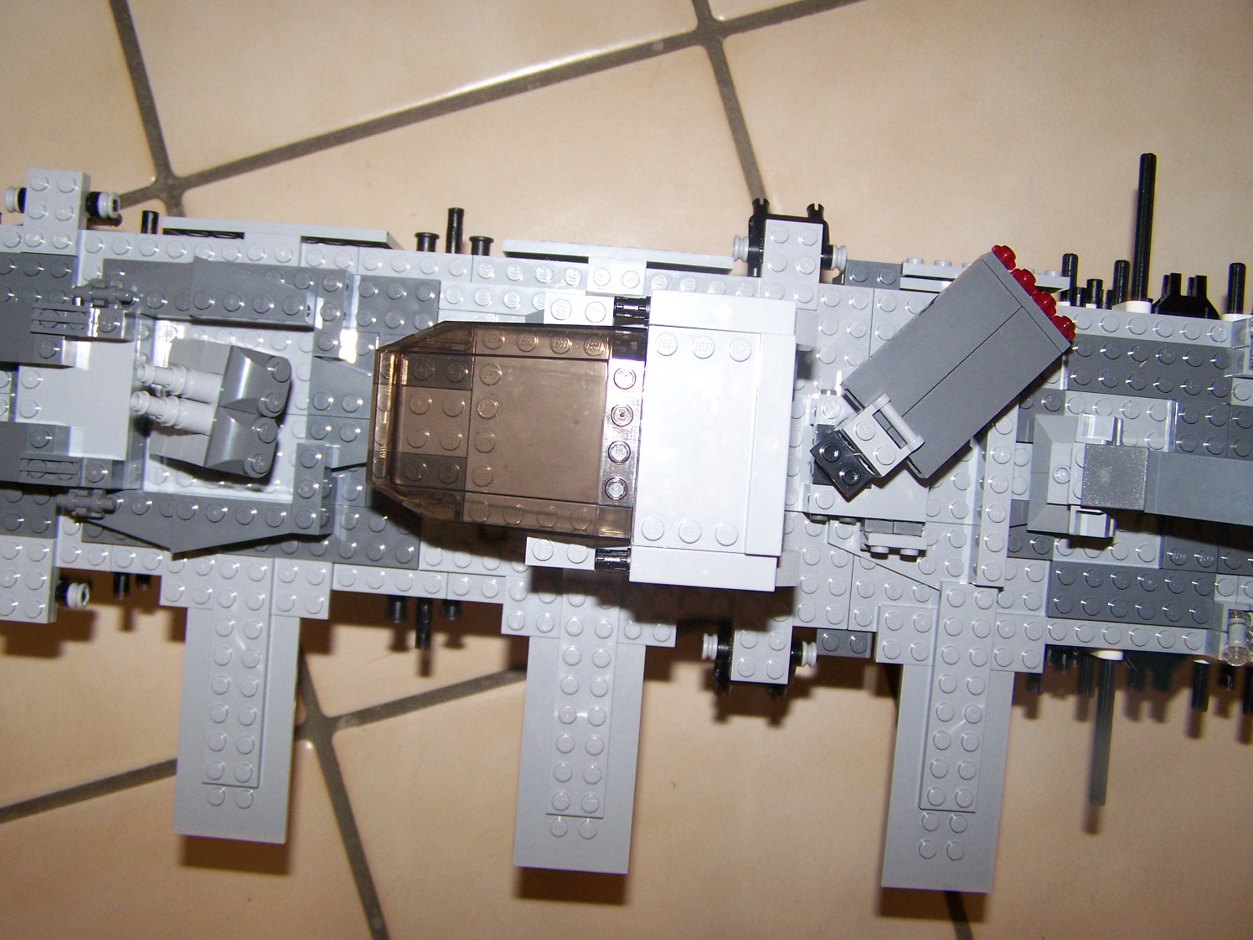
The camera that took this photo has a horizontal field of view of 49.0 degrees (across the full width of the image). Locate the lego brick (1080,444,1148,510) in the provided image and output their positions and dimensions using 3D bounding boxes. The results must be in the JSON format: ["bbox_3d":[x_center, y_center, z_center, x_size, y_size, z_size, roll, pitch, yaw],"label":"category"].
[{"bbox_3d":[0.123,0.002,0.352,0.017,0.009,0.016,4,91,1],"label":"lego brick"}]

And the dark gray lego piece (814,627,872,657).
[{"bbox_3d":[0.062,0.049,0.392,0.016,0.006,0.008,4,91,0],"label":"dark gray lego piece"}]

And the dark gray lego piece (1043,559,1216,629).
[{"bbox_3d":[0.142,0.035,0.387,0.048,0.005,0.016,4,91,0],"label":"dark gray lego piece"}]

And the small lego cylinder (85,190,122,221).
[{"bbox_3d":[-0.149,-0.075,0.391,0.009,0.007,0.007,4,91,0],"label":"small lego cylinder"}]

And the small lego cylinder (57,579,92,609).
[{"bbox_3d":[-0.161,0.036,0.400,0.009,0.008,0.008,4,91,1],"label":"small lego cylinder"}]

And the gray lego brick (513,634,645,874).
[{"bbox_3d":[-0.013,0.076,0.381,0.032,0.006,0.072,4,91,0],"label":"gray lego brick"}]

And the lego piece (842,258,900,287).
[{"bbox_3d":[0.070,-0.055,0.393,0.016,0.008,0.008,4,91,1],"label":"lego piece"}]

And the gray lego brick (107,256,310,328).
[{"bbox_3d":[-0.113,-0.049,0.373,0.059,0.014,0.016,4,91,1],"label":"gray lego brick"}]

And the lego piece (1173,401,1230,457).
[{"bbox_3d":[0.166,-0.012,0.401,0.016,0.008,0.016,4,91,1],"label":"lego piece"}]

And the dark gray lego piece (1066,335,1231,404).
[{"bbox_3d":[0.147,-0.028,0.387,0.048,0.005,0.016,4,91,0],"label":"dark gray lego piece"}]

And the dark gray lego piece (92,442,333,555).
[{"bbox_3d":[-0.112,0.007,0.369,0.065,0.015,0.032,4,91,1],"label":"dark gray lego piece"}]

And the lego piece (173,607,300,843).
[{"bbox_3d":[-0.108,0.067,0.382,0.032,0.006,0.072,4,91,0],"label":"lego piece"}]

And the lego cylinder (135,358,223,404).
[{"bbox_3d":[-0.117,-0.023,0.361,0.021,0.008,0.008,12,91,-34],"label":"lego cylinder"}]

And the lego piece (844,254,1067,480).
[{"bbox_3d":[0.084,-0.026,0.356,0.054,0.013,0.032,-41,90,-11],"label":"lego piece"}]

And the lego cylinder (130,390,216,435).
[{"bbox_3d":[-0.118,-0.015,0.361,0.021,0.008,0.008,14,91,-32],"label":"lego cylinder"}]

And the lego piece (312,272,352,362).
[{"bbox_3d":[-0.080,-0.042,0.376,0.008,0.011,0.024,4,91,0],"label":"lego piece"}]

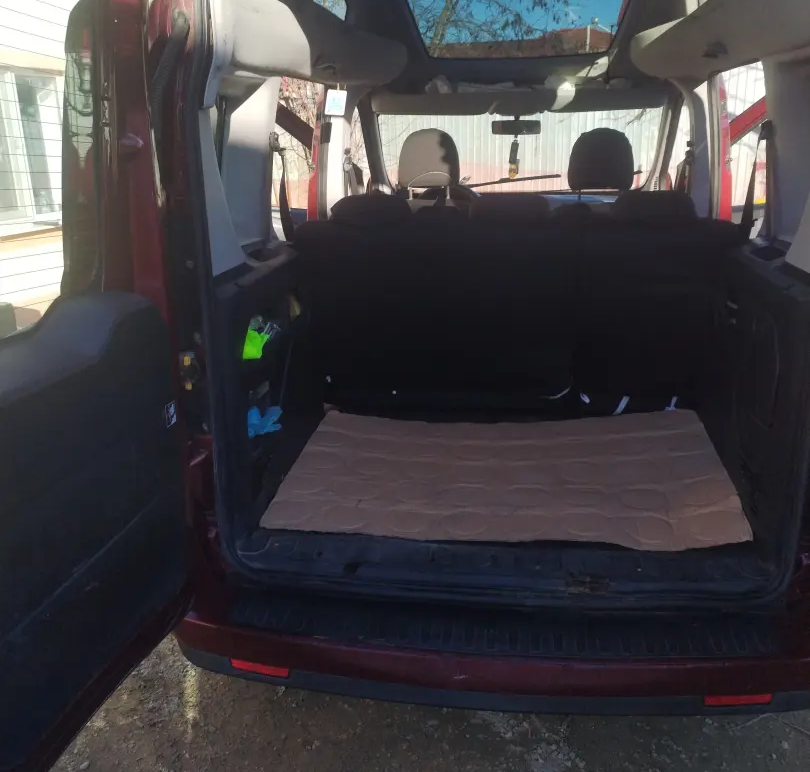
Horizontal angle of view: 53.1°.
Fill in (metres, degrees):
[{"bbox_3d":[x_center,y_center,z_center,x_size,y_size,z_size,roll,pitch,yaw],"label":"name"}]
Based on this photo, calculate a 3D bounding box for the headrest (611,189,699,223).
[{"bbox_3d":[0.748,-0.501,2.435,0.250,0.150,0.110,1,26,8],"label":"headrest"}]

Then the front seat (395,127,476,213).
[{"bbox_3d":[0.162,-0.649,3.829,0.500,1.080,0.800,1,18,8],"label":"front seat"}]

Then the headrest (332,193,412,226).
[{"bbox_3d":[-0.102,-0.518,2.545,0.250,0.150,0.110,1,26,8],"label":"headrest"}]

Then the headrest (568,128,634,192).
[{"bbox_3d":[0.788,-0.908,3.260,0.258,0.240,0.120,1,26,8],"label":"headrest"}]

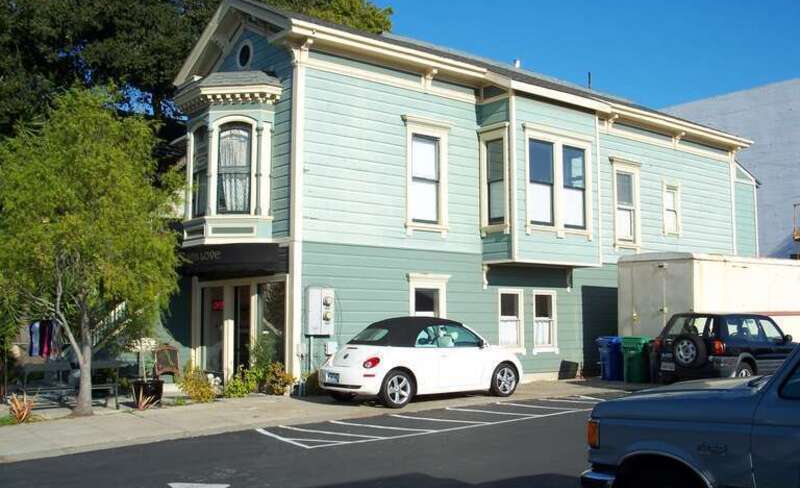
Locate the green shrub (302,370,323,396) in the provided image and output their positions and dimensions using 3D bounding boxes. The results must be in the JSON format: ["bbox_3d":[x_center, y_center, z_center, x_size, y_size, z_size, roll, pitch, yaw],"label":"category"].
[{"bbox_3d":[-1.595,2.616,16.096,0.460,0.480,0.437,-1,-6,5],"label":"green shrub"}]

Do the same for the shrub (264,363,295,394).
[{"bbox_3d":[-2.323,2.569,16.214,0.560,0.600,0.532,-1,-6,5],"label":"shrub"}]

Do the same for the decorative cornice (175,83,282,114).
[{"bbox_3d":[-3.851,-2.879,17.911,1.300,0.428,3.050,4,-7,-39],"label":"decorative cornice"}]

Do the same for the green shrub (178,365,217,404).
[{"bbox_3d":[-3.613,2.441,15.224,0.680,0.670,0.646,-1,-6,5],"label":"green shrub"}]

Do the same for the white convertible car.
[{"bbox_3d":[0.456,2.058,15.440,4.130,1.500,1.730,4,-7,-39],"label":"white convertible car"}]

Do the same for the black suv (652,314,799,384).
[{"bbox_3d":[7.506,2.378,18.957,4.120,1.660,1.700,4,-7,-40],"label":"black suv"}]

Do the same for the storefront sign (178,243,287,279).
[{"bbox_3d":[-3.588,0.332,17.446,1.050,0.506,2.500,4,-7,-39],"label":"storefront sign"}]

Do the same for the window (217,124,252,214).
[{"bbox_3d":[-3.303,-1.492,17.159,0.730,1.818,0.150,-1,-6,5],"label":"window"}]

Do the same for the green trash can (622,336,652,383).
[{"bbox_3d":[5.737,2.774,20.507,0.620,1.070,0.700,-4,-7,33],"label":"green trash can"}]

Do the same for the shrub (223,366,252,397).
[{"bbox_3d":[-3.021,2.540,15.900,0.540,0.600,0.513,-1,-6,5],"label":"shrub"}]

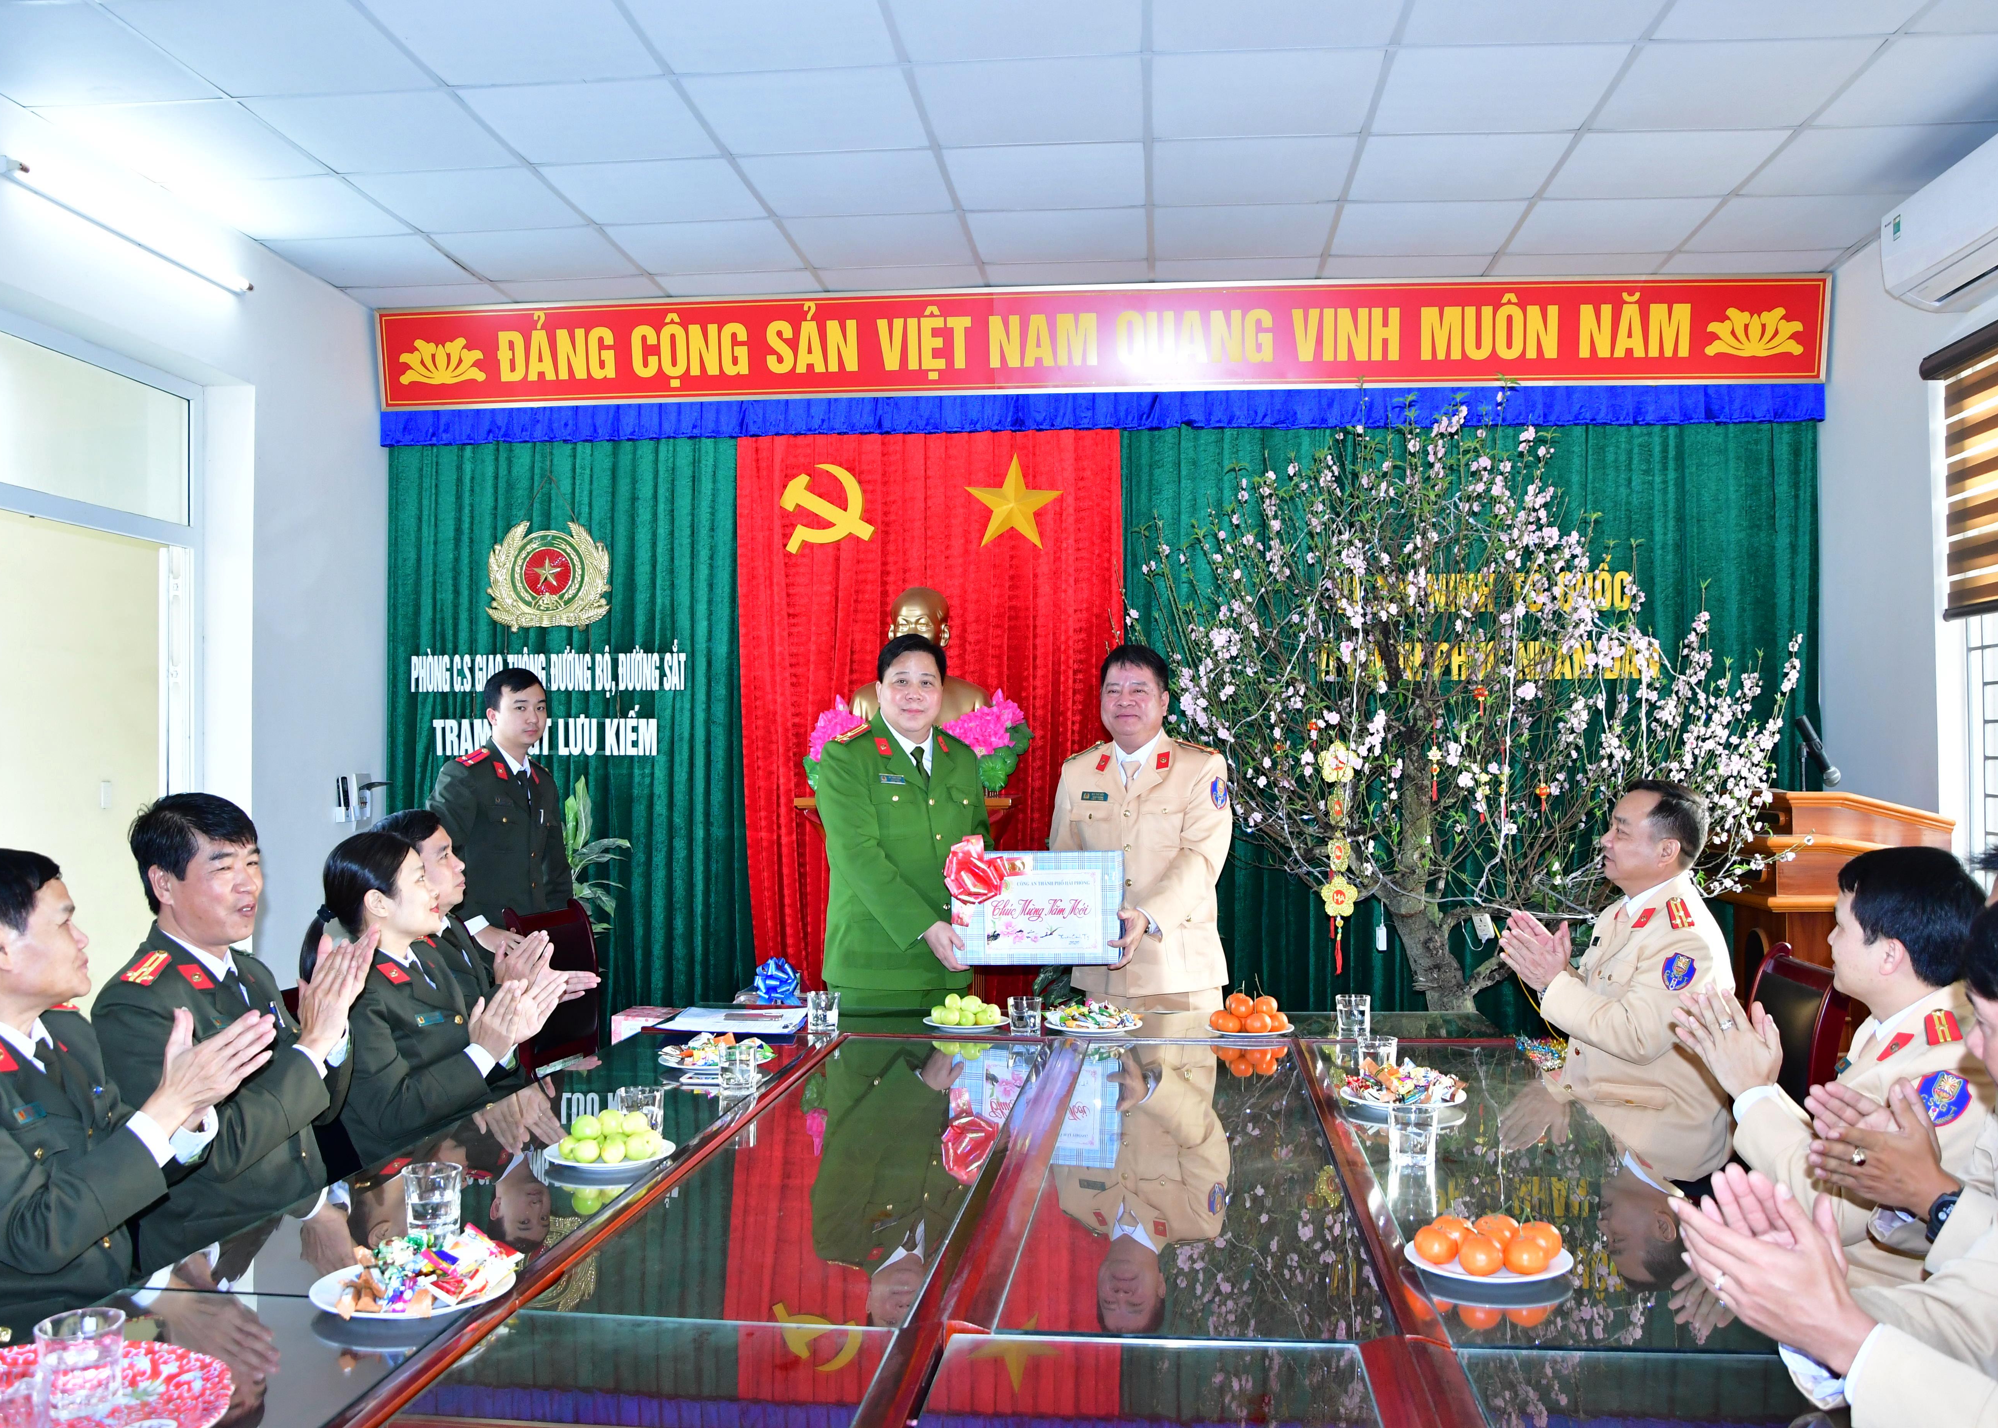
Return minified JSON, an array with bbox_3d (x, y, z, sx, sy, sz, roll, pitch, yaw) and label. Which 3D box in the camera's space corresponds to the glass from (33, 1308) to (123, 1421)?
[{"bbox_3d":[-0.851,0.604,1.490,0.073,0.081,0.073,0,-1,6],"label":"glass"}]

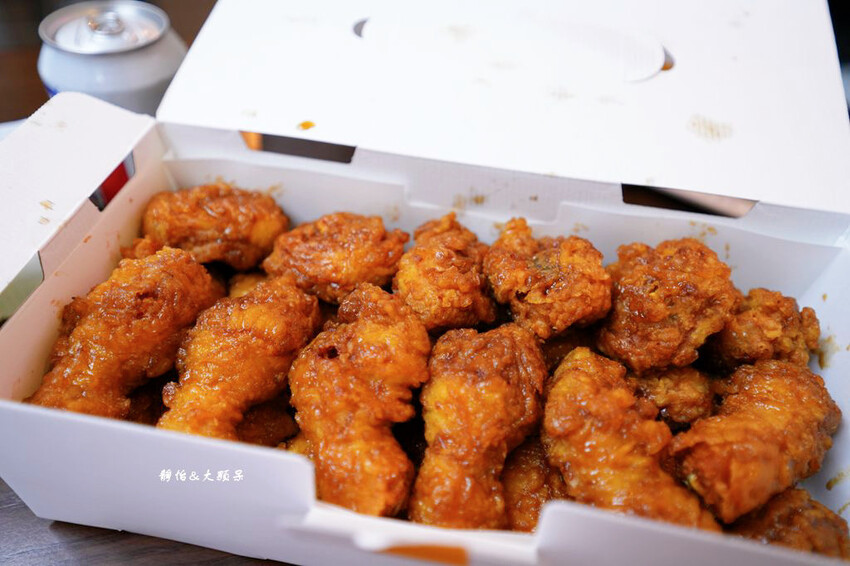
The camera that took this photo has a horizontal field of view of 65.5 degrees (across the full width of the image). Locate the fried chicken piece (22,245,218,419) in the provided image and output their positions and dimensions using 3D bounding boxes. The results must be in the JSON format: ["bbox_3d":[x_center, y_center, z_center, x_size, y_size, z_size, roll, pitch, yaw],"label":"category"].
[{"bbox_3d":[-0.118,0.019,0.264,0.047,0.043,0.092,24,63,19],"label":"fried chicken piece"}]

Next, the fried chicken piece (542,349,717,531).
[{"bbox_3d":[0.067,0.057,0.235,0.044,0.041,0.083,-24,65,-24],"label":"fried chicken piece"}]

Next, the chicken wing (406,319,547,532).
[{"bbox_3d":[0.018,0.048,0.242,0.046,0.044,0.085,11,62,8],"label":"chicken wing"}]

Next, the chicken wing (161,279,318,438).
[{"bbox_3d":[-0.071,0.028,0.257,0.044,0.041,0.083,25,64,21],"label":"chicken wing"}]

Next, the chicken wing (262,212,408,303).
[{"bbox_3d":[-0.038,-0.012,0.298,0.065,0.039,0.042,-13,48,-15],"label":"chicken wing"}]

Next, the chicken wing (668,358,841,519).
[{"bbox_3d":[0.120,0.054,0.235,0.072,0.041,0.044,-39,58,-19],"label":"chicken wing"}]

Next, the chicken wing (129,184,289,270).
[{"bbox_3d":[-0.098,-0.027,0.311,0.077,0.040,0.042,10,46,7],"label":"chicken wing"}]

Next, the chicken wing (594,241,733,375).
[{"bbox_3d":[0.098,0.009,0.276,0.056,0.050,0.066,30,61,24],"label":"chicken wing"}]

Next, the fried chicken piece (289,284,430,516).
[{"bbox_3d":[-0.024,0.042,0.246,0.049,0.044,0.090,2,62,0],"label":"fried chicken piece"}]

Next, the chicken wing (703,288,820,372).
[{"bbox_3d":[0.140,0.022,0.275,0.050,0.040,0.045,6,46,3],"label":"chicken wing"}]

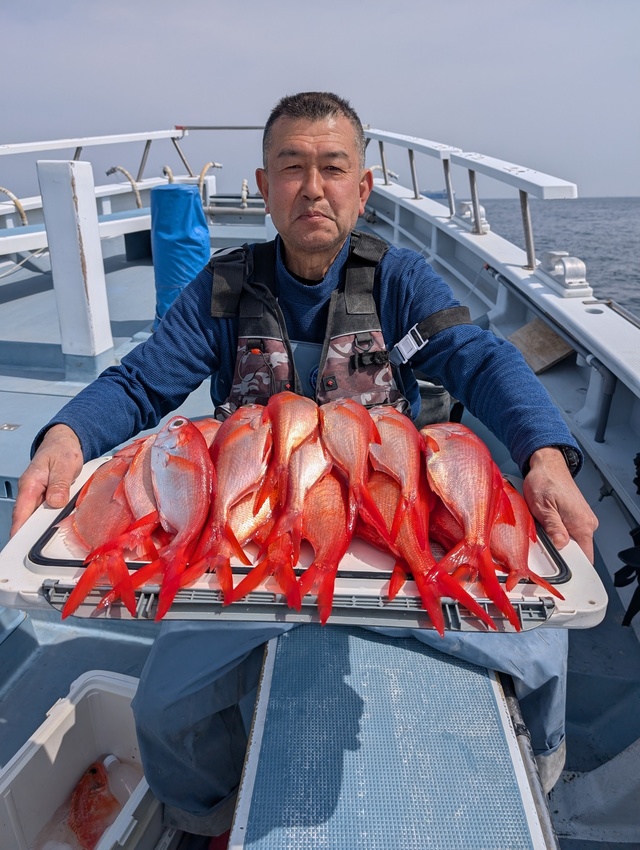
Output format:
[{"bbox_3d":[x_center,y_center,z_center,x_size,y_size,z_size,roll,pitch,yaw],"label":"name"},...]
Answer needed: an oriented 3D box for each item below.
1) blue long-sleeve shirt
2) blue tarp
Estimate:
[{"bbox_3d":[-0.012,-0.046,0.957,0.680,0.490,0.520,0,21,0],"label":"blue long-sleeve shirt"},{"bbox_3d":[-0.627,-0.744,2.692,0.280,0.650,0.280,0,21,0],"label":"blue tarp"}]

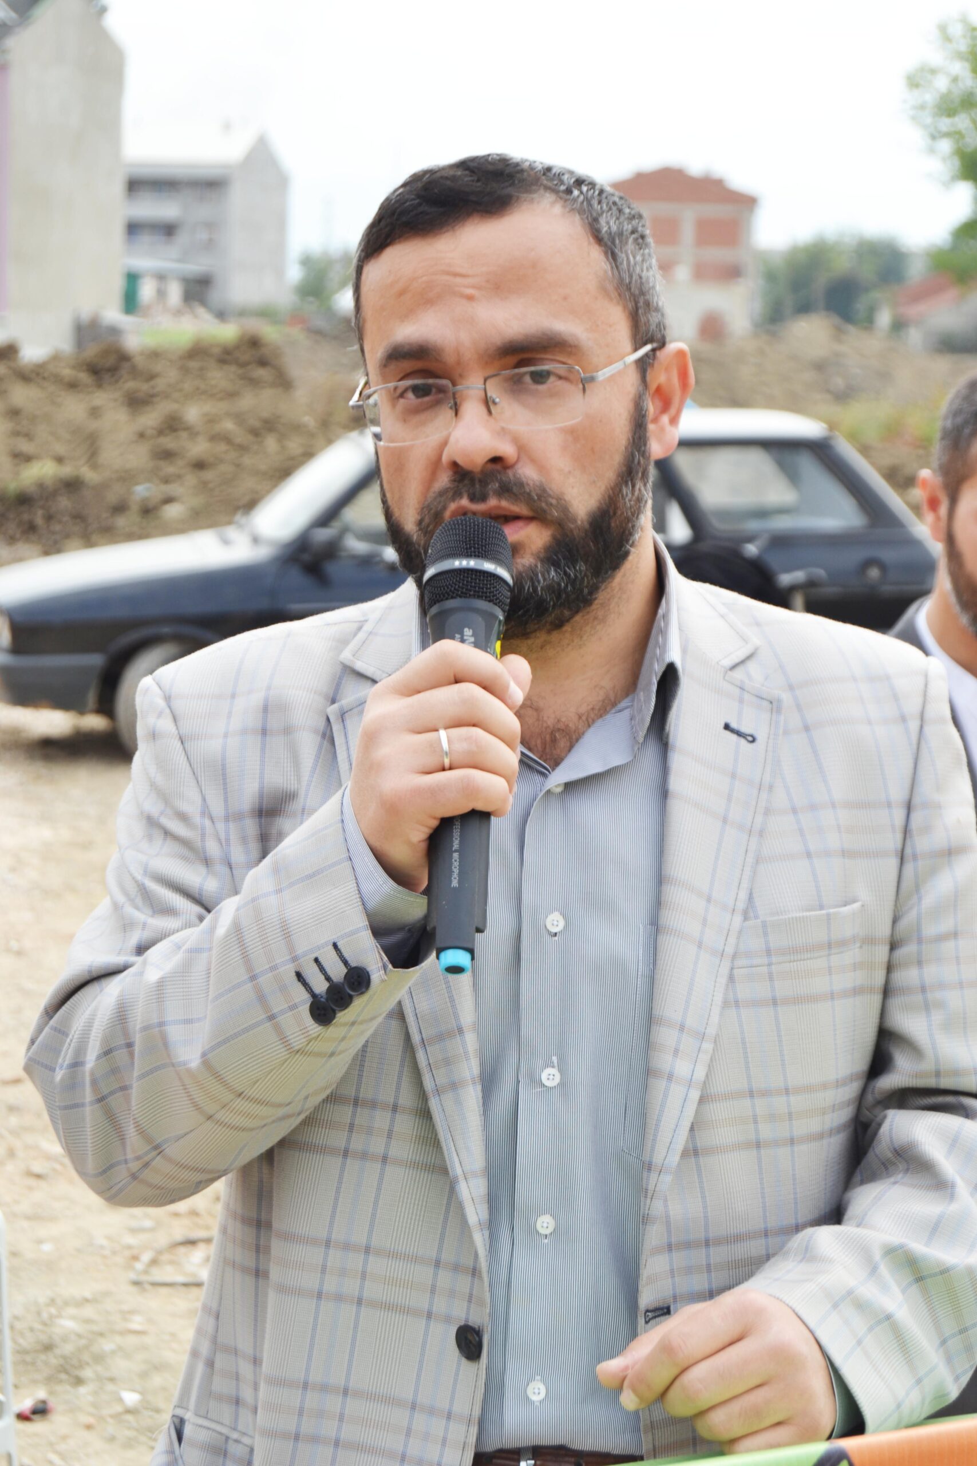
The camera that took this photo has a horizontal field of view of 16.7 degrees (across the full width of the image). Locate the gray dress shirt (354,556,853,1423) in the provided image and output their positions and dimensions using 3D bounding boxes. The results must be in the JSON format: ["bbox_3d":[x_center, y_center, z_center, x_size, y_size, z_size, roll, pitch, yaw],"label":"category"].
[{"bbox_3d":[0.034,0.155,1.940,0.500,0.540,0.330,1,6,6],"label":"gray dress shirt"}]

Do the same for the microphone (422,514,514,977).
[{"bbox_3d":[-0.013,0.007,1.745,0.049,0.252,0.049,1,-22,3],"label":"microphone"}]

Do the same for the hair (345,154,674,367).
[{"bbox_3d":[0.013,-0.261,1.915,0.172,0.160,0.200,-4,4,16],"label":"hair"}]

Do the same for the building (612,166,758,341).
[{"bbox_3d":[11.348,-29.217,205.000,9.700,10.800,9.700,-1,7,-11],"label":"building"}]

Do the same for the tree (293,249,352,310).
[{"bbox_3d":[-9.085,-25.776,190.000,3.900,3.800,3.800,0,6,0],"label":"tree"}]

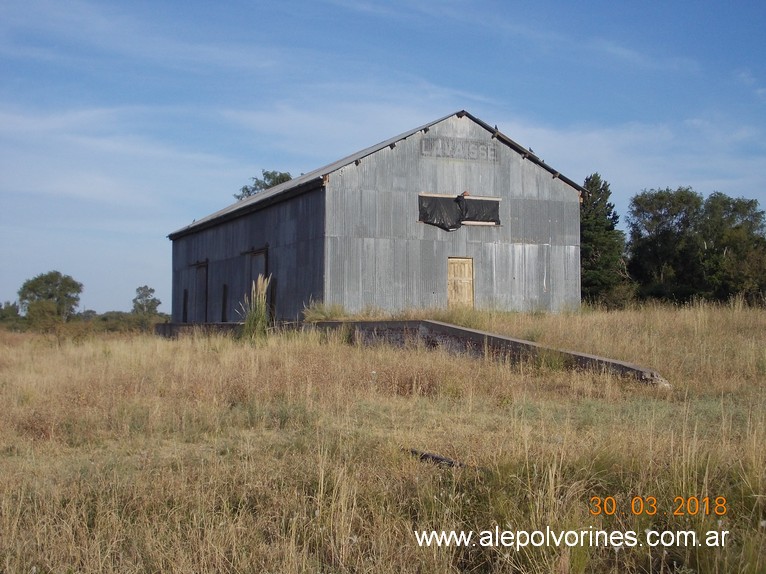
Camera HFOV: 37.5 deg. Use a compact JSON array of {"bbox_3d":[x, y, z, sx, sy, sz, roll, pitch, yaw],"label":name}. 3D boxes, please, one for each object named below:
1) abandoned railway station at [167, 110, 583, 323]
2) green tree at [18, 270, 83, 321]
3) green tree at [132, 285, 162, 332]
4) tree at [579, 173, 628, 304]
[{"bbox_3d":[-2.120,-2.040,51.400,10.200,7.350,26.400,1,-2,-22],"label":"abandoned railway station"},{"bbox_3d":[-38.313,1.556,130.000,7.375,6.914,7.375,0,-2,0],"label":"green tree"},{"bbox_3d":[-32.355,2.954,155.000,4.122,6.595,4.122,0,-2,0],"label":"green tree"},{"bbox_3d":[12.828,-2.138,67.000,3.504,9.324,3.504,0,-2,0],"label":"tree"}]

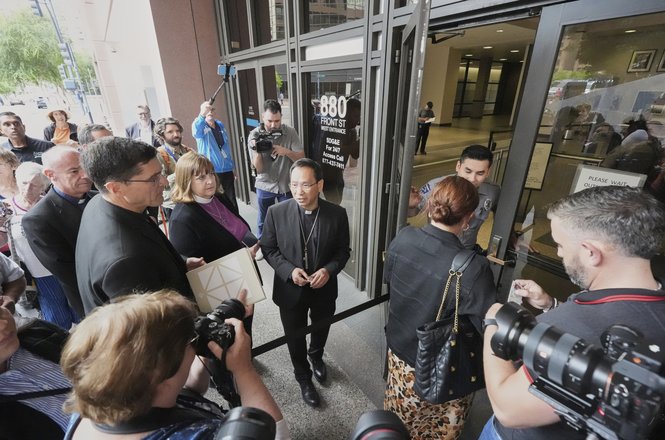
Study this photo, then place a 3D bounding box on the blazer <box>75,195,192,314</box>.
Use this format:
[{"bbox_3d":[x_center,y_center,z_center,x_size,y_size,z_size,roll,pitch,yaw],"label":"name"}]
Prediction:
[{"bbox_3d":[-0.722,0.314,1.190,0.420,0.750,0.520,-18,28,-36],"label":"blazer"}]

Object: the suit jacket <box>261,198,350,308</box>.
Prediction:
[{"bbox_3d":[-0.142,0.201,1.662,0.530,0.680,0.360,-1,22,-4],"label":"suit jacket"}]

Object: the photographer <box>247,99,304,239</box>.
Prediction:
[{"bbox_3d":[-0.612,-0.364,3.398,0.580,1.820,0.450,0,22,0],"label":"photographer"}]

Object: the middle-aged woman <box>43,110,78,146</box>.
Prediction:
[{"bbox_3d":[-4.402,-0.939,4.967,0.500,1.670,0.350,-19,29,-39],"label":"middle-aged woman"}]

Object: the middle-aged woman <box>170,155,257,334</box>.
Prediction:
[{"bbox_3d":[-0.667,0.391,1.827,0.420,1.620,0.500,7,23,17],"label":"middle-aged woman"}]

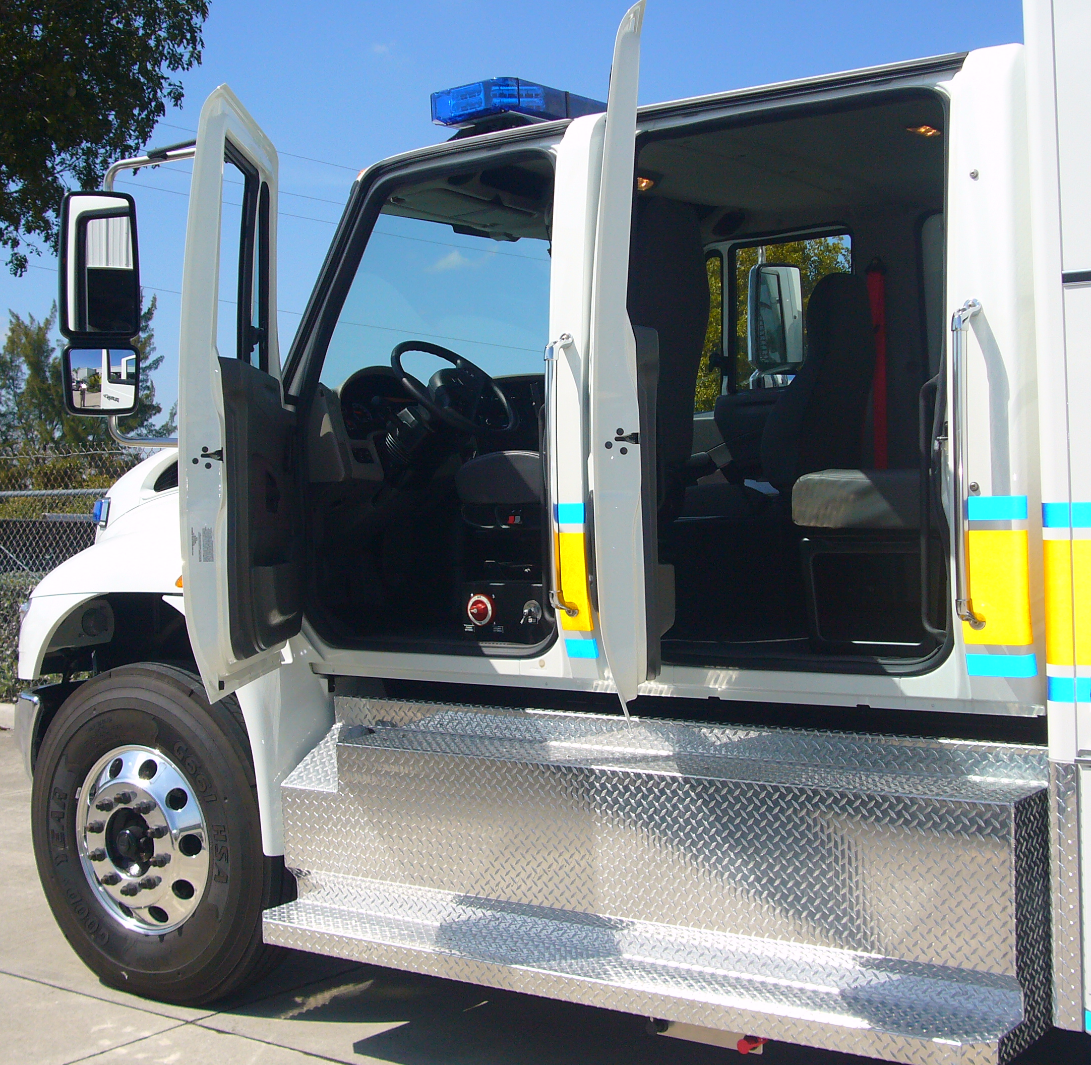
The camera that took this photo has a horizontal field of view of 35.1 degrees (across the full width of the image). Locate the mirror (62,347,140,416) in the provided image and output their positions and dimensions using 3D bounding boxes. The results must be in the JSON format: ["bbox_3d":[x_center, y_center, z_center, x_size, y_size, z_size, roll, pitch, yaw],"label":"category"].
[{"bbox_3d":[-1.278,-0.434,4.960,0.213,0.187,0.110,-3,3,-24],"label":"mirror"}]

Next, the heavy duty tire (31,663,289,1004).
[{"bbox_3d":[-1.200,0.944,5.480,1.065,1.065,0.290,-1,3,35],"label":"heavy duty tire"}]

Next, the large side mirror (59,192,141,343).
[{"bbox_3d":[-1.283,-0.765,4.970,0.225,0.425,0.120,-3,3,-24],"label":"large side mirror"}]

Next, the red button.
[{"bbox_3d":[-0.185,0.222,4.960,0.092,0.092,0.050,-1,3,36],"label":"red button"}]

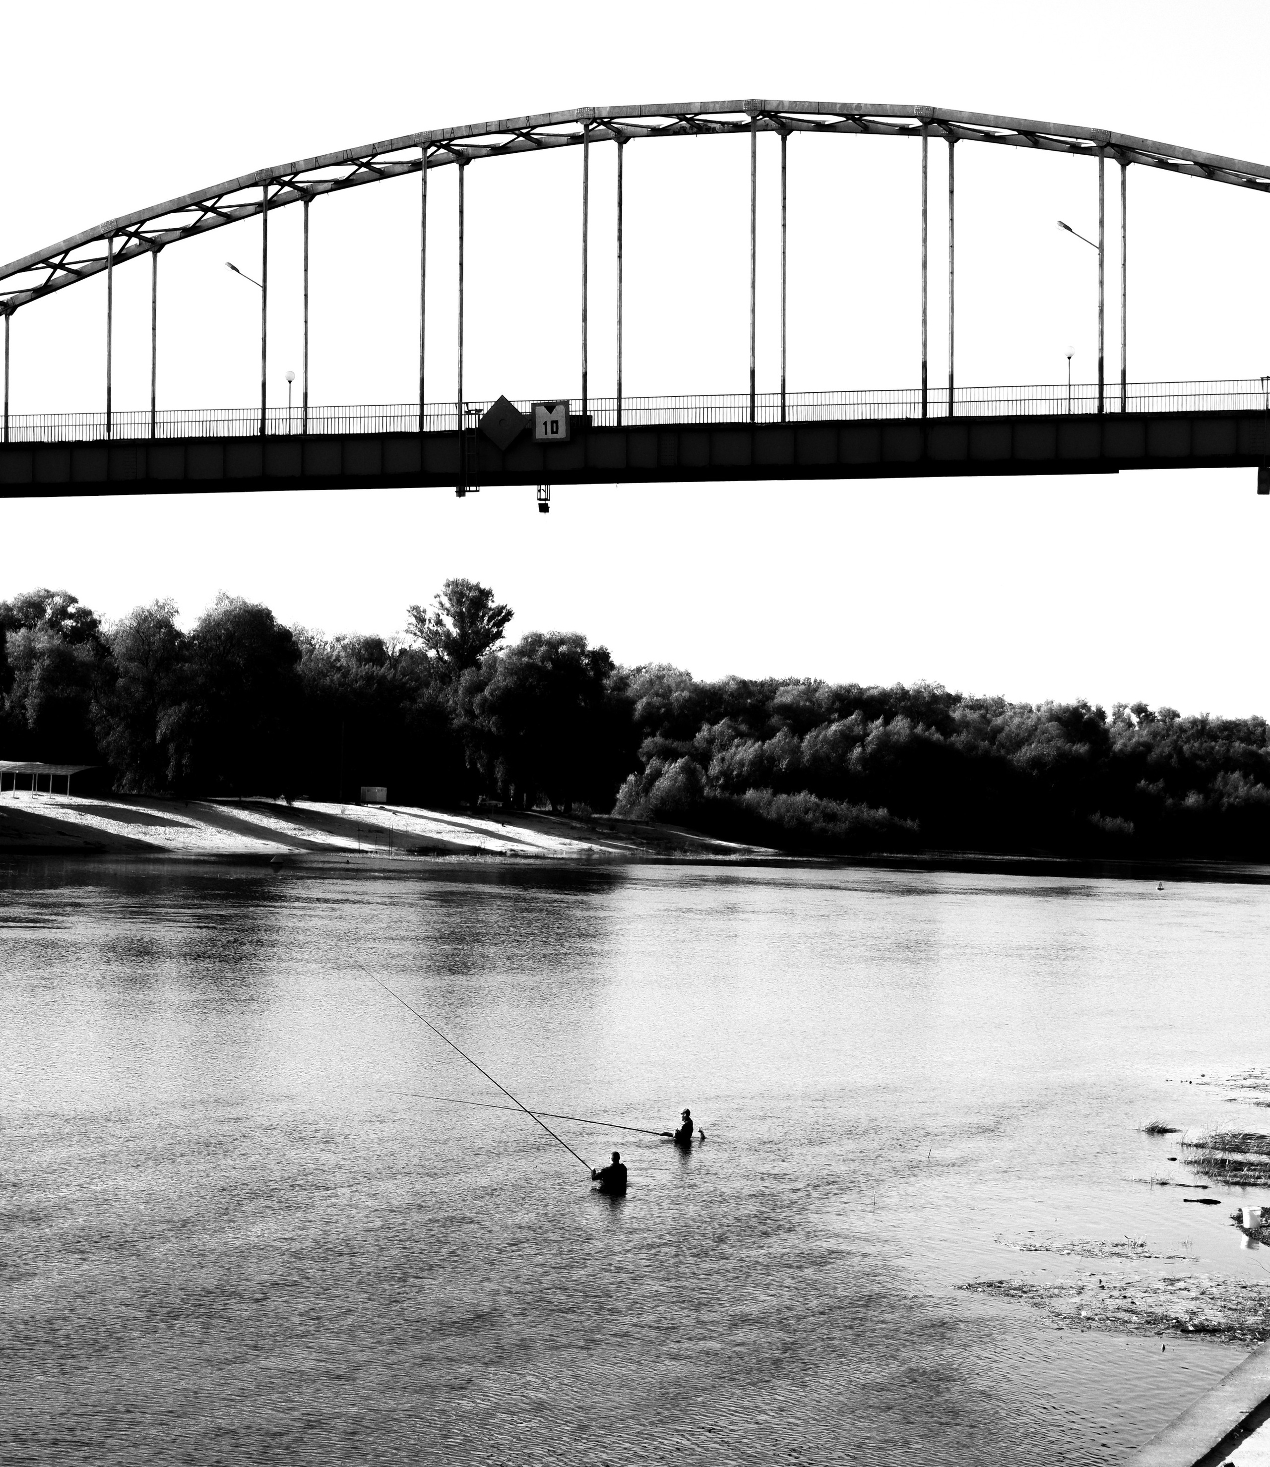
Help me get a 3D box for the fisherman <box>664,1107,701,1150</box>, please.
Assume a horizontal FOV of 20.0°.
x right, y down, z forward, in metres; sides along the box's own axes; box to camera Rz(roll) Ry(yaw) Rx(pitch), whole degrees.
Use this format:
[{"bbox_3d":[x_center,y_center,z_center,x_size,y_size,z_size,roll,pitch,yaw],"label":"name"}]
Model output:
[{"bbox_3d":[1.109,9.216,80.000,0.450,1.720,0.520,0,-1,10],"label":"fisherman"}]

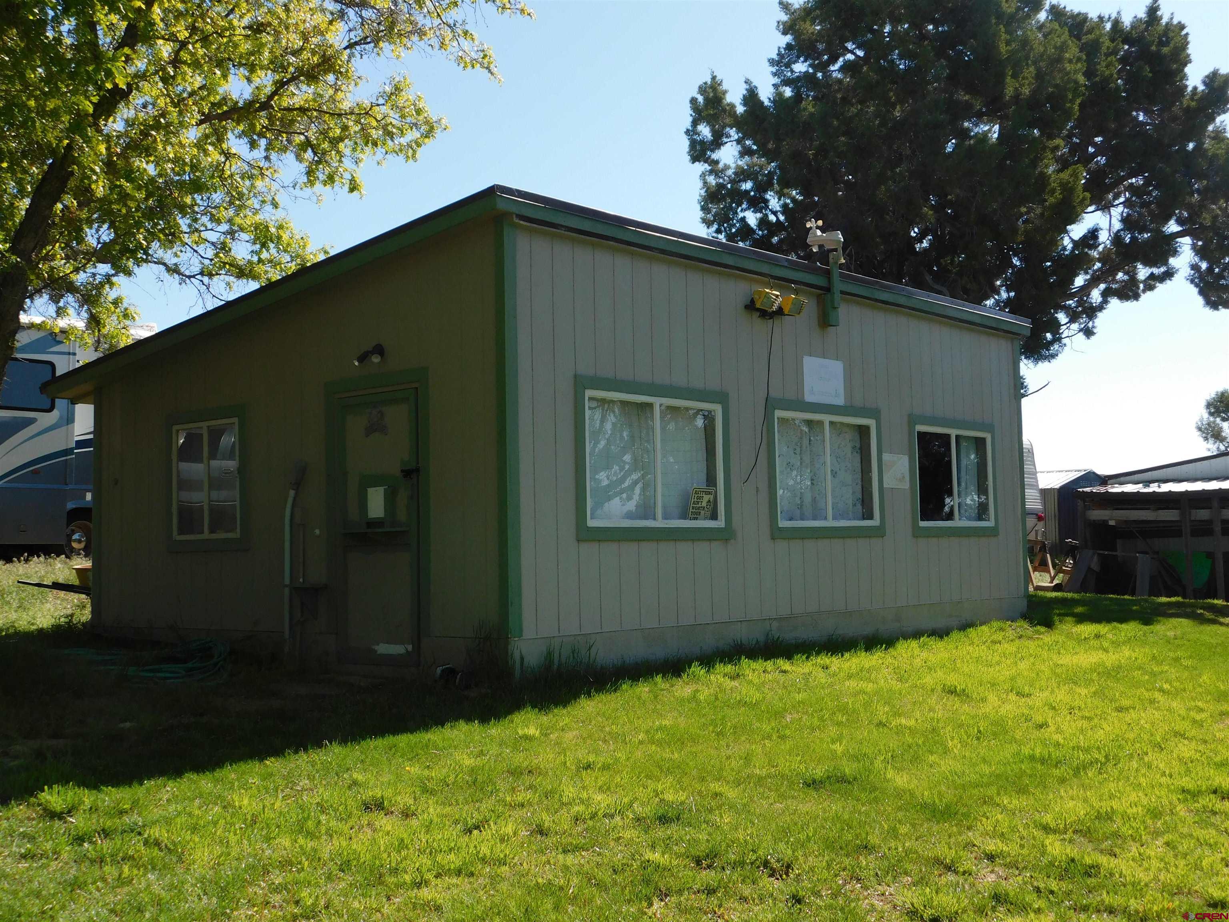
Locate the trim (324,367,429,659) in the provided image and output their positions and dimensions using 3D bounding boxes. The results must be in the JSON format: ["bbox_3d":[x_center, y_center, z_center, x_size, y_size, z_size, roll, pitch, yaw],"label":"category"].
[{"bbox_3d":[-1.630,0.377,9.727,1.100,1.945,0.060,-4,-5,41],"label":"trim"}]

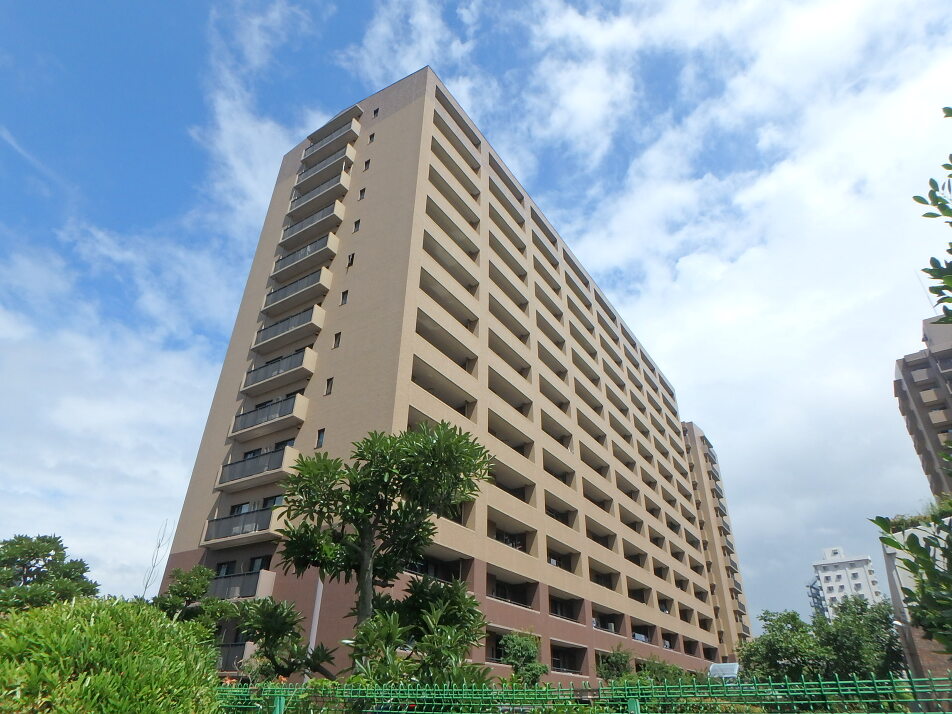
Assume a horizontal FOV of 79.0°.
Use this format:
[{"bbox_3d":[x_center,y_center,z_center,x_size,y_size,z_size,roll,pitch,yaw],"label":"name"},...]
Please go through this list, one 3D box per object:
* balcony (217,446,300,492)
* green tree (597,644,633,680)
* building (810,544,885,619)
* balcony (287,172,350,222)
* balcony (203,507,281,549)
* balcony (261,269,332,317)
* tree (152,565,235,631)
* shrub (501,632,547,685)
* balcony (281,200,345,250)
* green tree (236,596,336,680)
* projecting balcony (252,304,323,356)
[{"bbox_3d":[-11.269,5.856,29.745,5.079,1.301,0.939,-18,-37,28],"label":"balcony"},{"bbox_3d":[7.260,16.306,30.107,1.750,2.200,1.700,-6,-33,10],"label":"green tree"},{"bbox_3d":[113.259,82.759,169.946,18.500,47.700,16.000,-18,-37,28],"label":"building"},{"bbox_3d":[-11.006,-11.300,40.594,5.079,1.301,0.939,-18,-37,28],"label":"balcony"},{"bbox_3d":[-11.307,8.307,28.195,5.079,1.301,0.939,-18,-37,28],"label":"balcony"},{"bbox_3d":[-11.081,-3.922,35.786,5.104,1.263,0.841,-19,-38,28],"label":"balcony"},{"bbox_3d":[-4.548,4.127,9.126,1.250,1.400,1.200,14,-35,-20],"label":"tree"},{"bbox_3d":[1.947,13.004,23.398,2.100,3.480,2.100,-2,-32,4],"label":"shrub"},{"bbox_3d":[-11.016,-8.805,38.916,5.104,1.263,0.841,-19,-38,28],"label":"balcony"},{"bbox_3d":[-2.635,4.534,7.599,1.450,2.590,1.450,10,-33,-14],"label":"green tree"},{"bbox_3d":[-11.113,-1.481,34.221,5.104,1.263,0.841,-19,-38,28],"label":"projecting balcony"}]

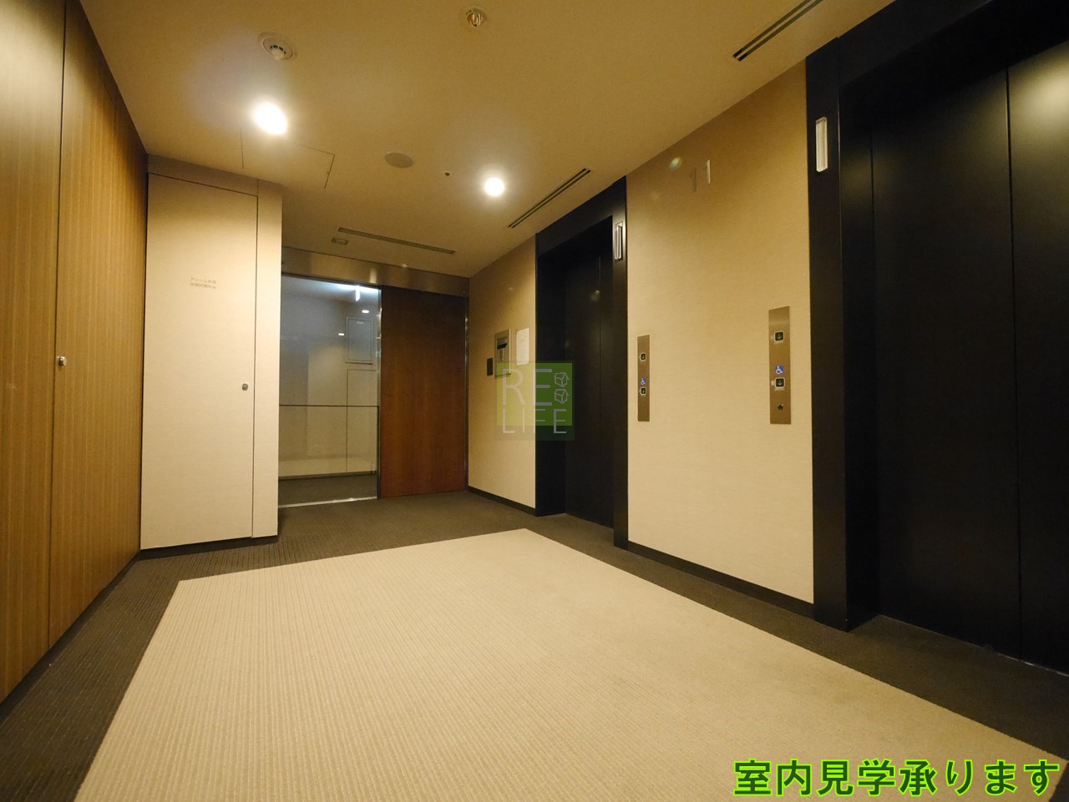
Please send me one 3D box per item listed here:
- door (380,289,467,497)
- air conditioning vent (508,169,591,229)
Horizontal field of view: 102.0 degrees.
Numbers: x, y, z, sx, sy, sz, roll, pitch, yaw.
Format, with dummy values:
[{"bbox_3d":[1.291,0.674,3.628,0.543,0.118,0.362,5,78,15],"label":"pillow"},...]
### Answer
[{"bbox_3d":[-1.176,-0.088,4.649,0.923,2.175,0.045,1,-2,-33],"label":"door"},{"bbox_3d":[0.075,-1.456,3.149,0.053,0.030,0.996,1,-2,-33],"label":"air conditioning vent"}]

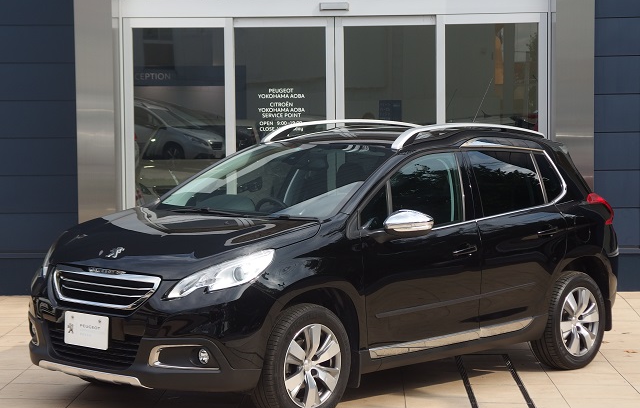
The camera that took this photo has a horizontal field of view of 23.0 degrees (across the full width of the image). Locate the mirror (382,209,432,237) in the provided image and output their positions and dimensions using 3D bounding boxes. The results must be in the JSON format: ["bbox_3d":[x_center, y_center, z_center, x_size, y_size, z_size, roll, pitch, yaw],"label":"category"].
[{"bbox_3d":[0.479,0.100,8.524,0.220,0.145,0.165,3,4,41],"label":"mirror"}]

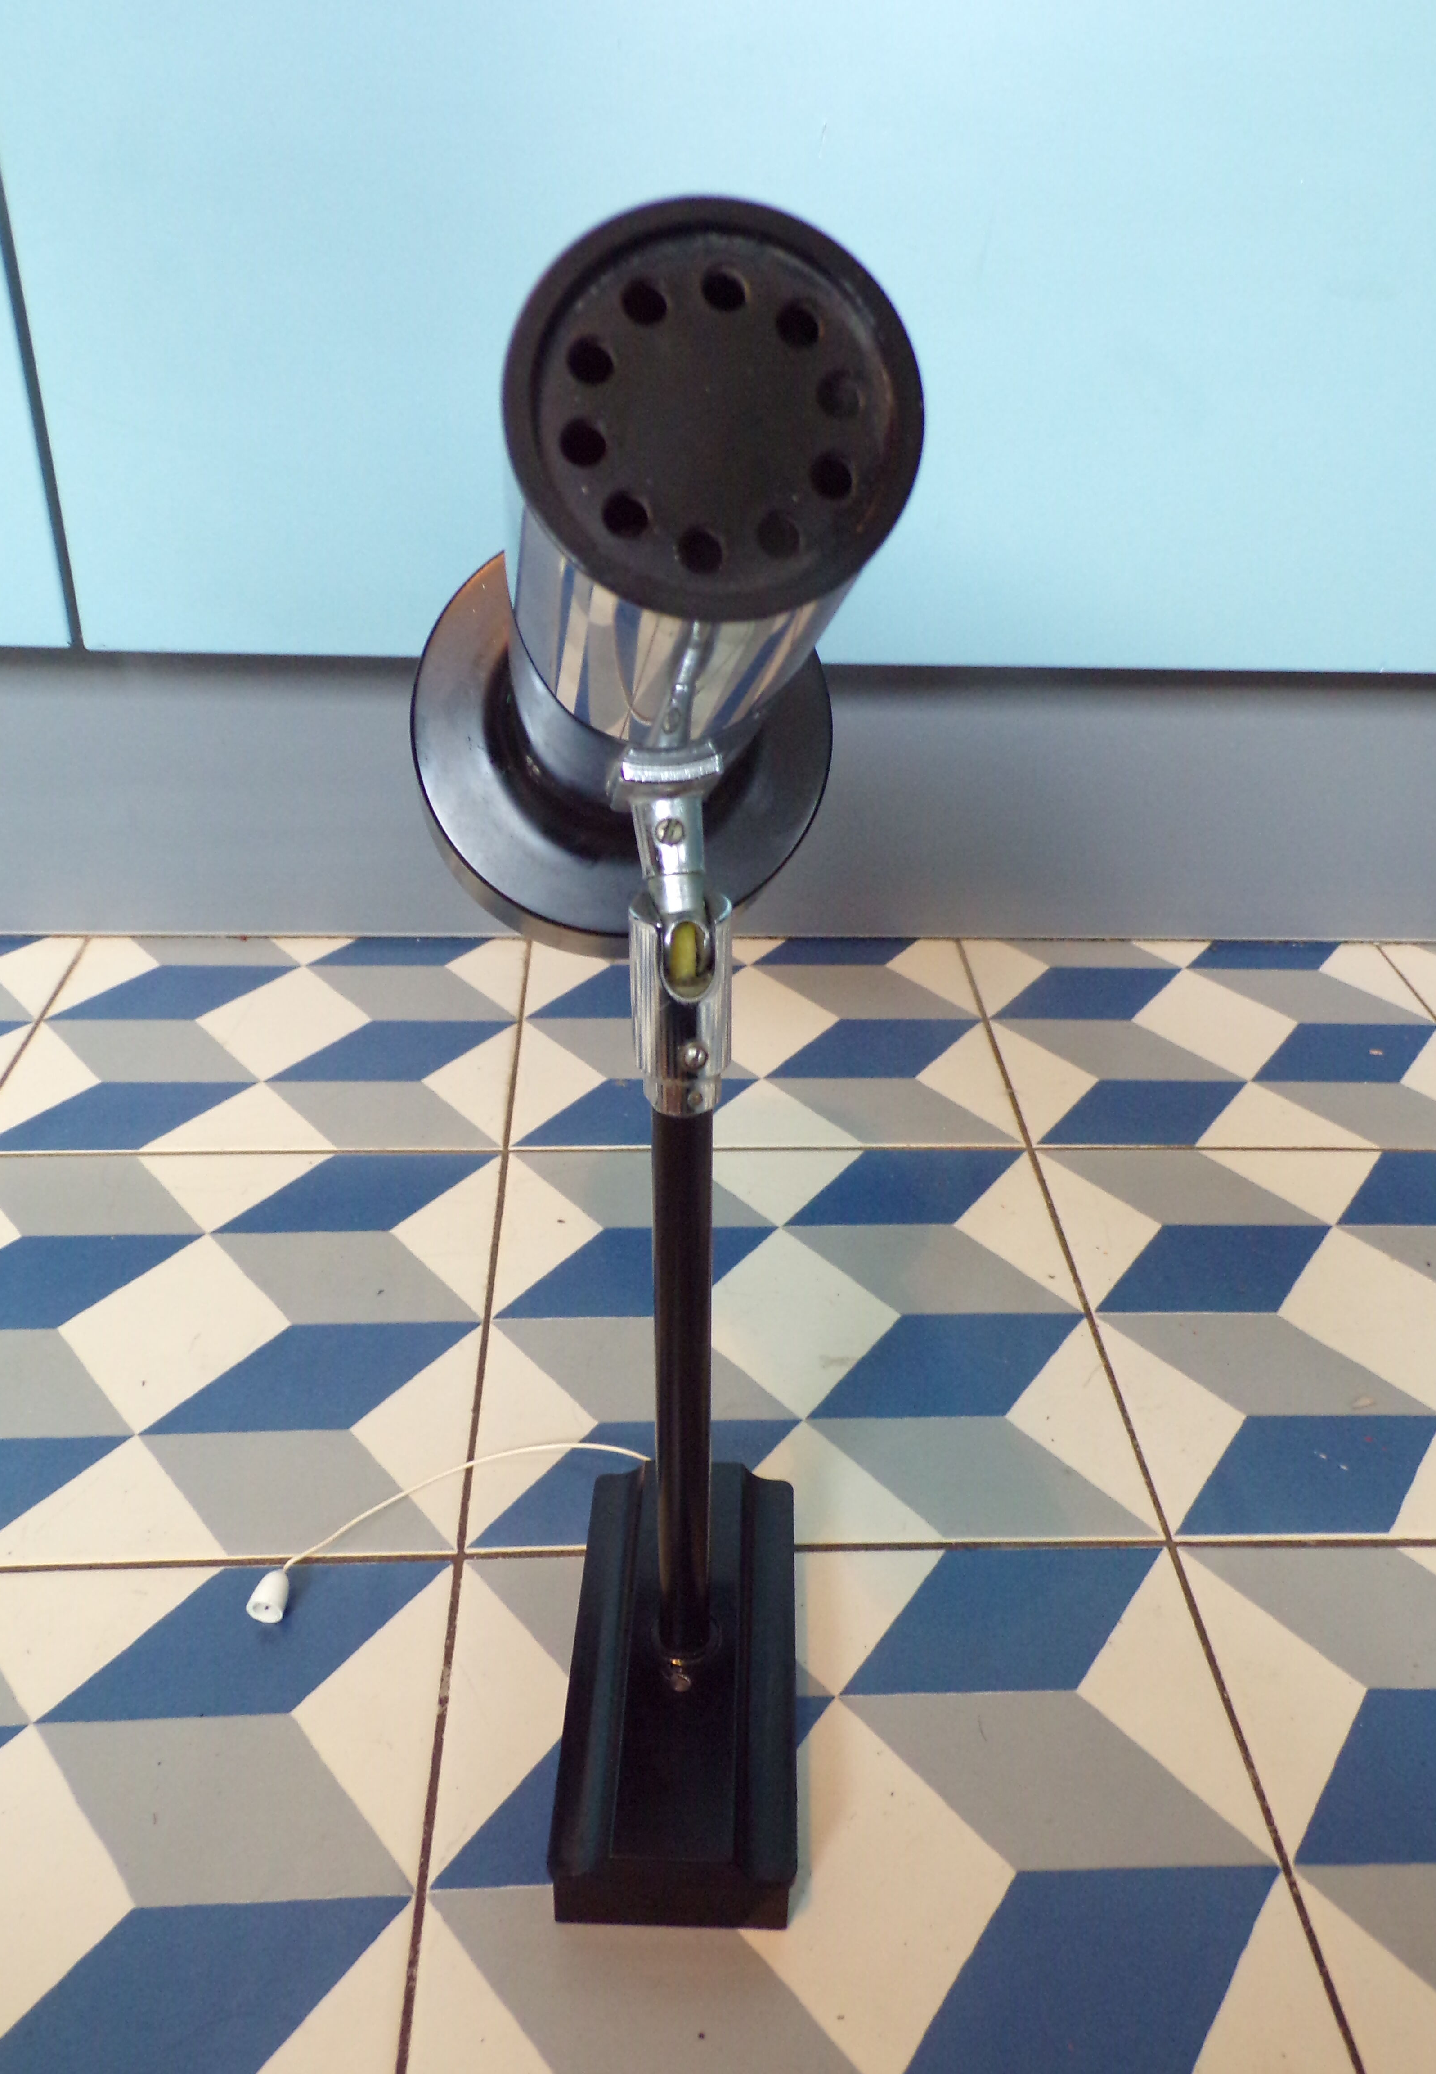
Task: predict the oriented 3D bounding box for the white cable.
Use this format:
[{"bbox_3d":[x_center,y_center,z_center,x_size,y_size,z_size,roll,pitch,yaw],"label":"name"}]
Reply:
[{"bbox_3d":[-0.074,0.132,0.466,0.118,0.018,0.034,-13,33,-23],"label":"white cable"}]

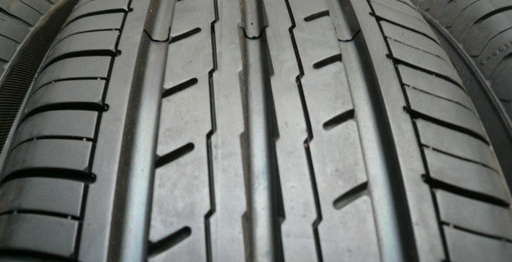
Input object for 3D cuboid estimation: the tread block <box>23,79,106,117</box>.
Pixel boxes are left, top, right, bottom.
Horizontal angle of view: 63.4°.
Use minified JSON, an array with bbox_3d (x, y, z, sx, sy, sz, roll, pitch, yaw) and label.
[{"bbox_3d":[-0.066,-0.010,0.146,0.032,0.009,0.013,-5,55,14],"label":"tread block"}]

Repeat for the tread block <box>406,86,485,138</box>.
[{"bbox_3d":[0.068,-0.005,0.152,0.035,0.009,0.011,17,51,-15],"label":"tread block"}]

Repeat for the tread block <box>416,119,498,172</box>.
[{"bbox_3d":[0.068,0.006,0.144,0.035,0.009,0.012,16,54,-16],"label":"tread block"}]

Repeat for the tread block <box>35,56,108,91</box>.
[{"bbox_3d":[-0.066,-0.020,0.153,0.032,0.009,0.013,-6,53,14],"label":"tread block"}]

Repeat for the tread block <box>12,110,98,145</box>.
[{"bbox_3d":[-0.065,0.001,0.139,0.032,0.009,0.012,-4,58,15],"label":"tread block"}]

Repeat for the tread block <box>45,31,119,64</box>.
[{"bbox_3d":[-0.067,-0.031,0.162,0.032,0.009,0.014,-7,50,14],"label":"tread block"}]

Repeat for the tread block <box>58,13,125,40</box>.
[{"bbox_3d":[-0.067,-0.040,0.171,0.032,0.009,0.014,-7,48,14],"label":"tread block"}]

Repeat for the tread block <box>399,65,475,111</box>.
[{"bbox_3d":[0.068,-0.014,0.158,0.035,0.009,0.011,17,49,-14],"label":"tread block"}]

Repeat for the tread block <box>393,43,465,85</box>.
[{"bbox_3d":[0.067,-0.025,0.167,0.035,0.009,0.013,18,46,-13],"label":"tread block"}]

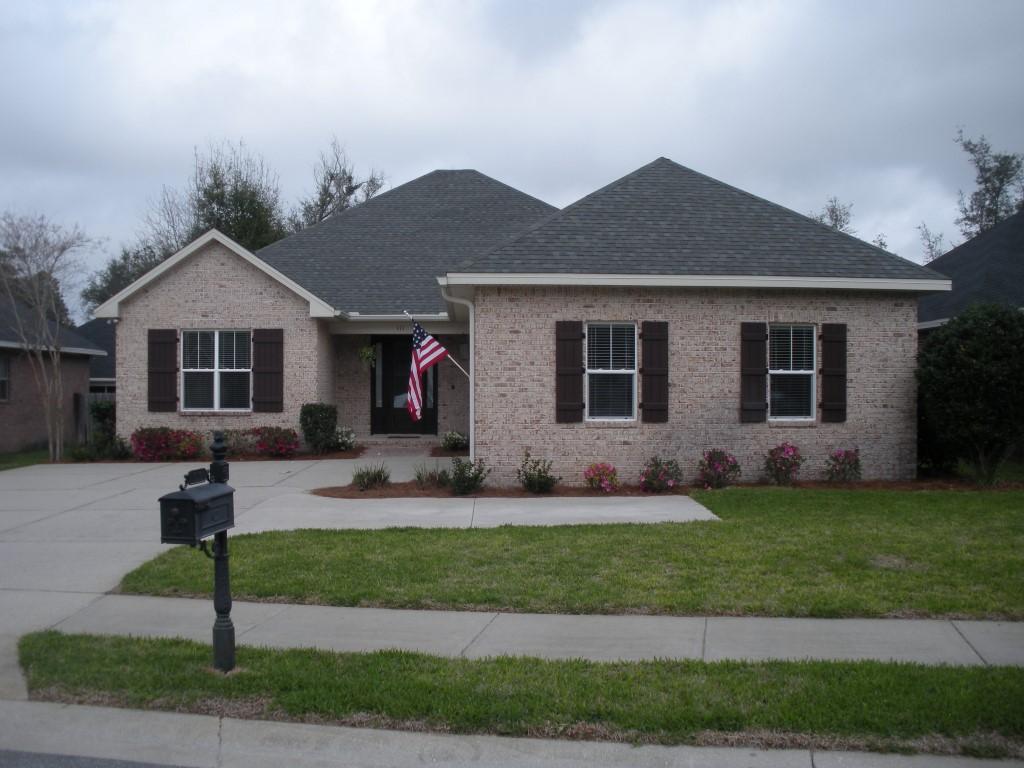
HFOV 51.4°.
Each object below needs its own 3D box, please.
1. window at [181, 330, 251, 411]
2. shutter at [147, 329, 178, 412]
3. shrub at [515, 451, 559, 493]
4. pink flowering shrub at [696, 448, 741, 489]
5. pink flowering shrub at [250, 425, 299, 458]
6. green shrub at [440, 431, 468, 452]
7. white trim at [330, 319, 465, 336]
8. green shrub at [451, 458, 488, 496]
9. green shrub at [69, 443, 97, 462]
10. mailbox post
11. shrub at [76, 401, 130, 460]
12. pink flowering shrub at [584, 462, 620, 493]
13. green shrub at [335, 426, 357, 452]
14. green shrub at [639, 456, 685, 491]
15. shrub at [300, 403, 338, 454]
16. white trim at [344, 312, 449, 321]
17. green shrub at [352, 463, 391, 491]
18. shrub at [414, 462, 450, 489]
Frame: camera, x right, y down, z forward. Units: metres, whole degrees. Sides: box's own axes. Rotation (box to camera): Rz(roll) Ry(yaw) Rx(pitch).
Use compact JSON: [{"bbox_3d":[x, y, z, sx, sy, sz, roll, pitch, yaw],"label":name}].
[{"bbox_3d":[-5.504,-0.244,19.820,1.310,1.520,0.090,0,0,-4],"label":"window"},{"bbox_3d":[-6.472,-0.244,19.720,0.550,1.540,0.060,0,0,-4],"label":"shutter"},{"bbox_3d":[0.357,1.266,15.500,0.630,0.568,0.550,0,0,-3],"label":"shrub"},{"bbox_3d":[3.112,1.274,16.050,0.640,0.590,0.580,0,0,-4],"label":"pink flowering shrub"},{"bbox_3d":[-4.279,1.063,19.350,0.850,0.570,0.700,0,0,-4],"label":"pink flowering shrub"},{"bbox_3d":[-1.139,1.139,21.100,0.540,0.420,0.500,0,0,-4],"label":"green shrub"},{"bbox_3d":[-2.333,-1.151,21.700,2.800,0.290,0.200,0,0,-4],"label":"white trim"},{"bbox_3d":[-0.609,1.298,15.250,0.550,0.505,0.500,0,0,-3],"label":"green shrub"},{"bbox_3d":[-7.663,1.222,19.000,0.480,0.340,0.420,0,0,-4],"label":"green shrub"},{"bbox_3d":[-1.700,0.955,5.880,0.220,1.370,0.620,0,0,9],"label":"mailbox post"},{"bbox_3d":[-7.442,0.847,19.400,0.950,1.080,0.850,0,0,-4],"label":"shrub"},{"bbox_3d":[1.313,1.347,15.450,0.520,0.416,0.460,0,0,-3],"label":"pink flowering shrub"},{"bbox_3d":[-3.764,1.250,24.000,0.550,0.561,0.520,0,0,-3],"label":"green shrub"},{"bbox_3d":[2.176,1.294,15.500,0.660,0.522,0.580,0,0,-3],"label":"green shrub"},{"bbox_3d":[-3.525,0.815,19.500,0.660,0.920,0.660,0,0,-4],"label":"shrub"},{"bbox_3d":[-2.548,-1.498,23.700,2.330,0.160,0.140,0,0,-3],"label":"white trim"},{"bbox_3d":[-2.078,1.368,15.750,0.540,0.400,0.500,0,0,-4],"label":"green shrub"},{"bbox_3d":[-1.187,1.369,15.900,0.530,0.363,0.450,0,0,-3],"label":"shrub"}]

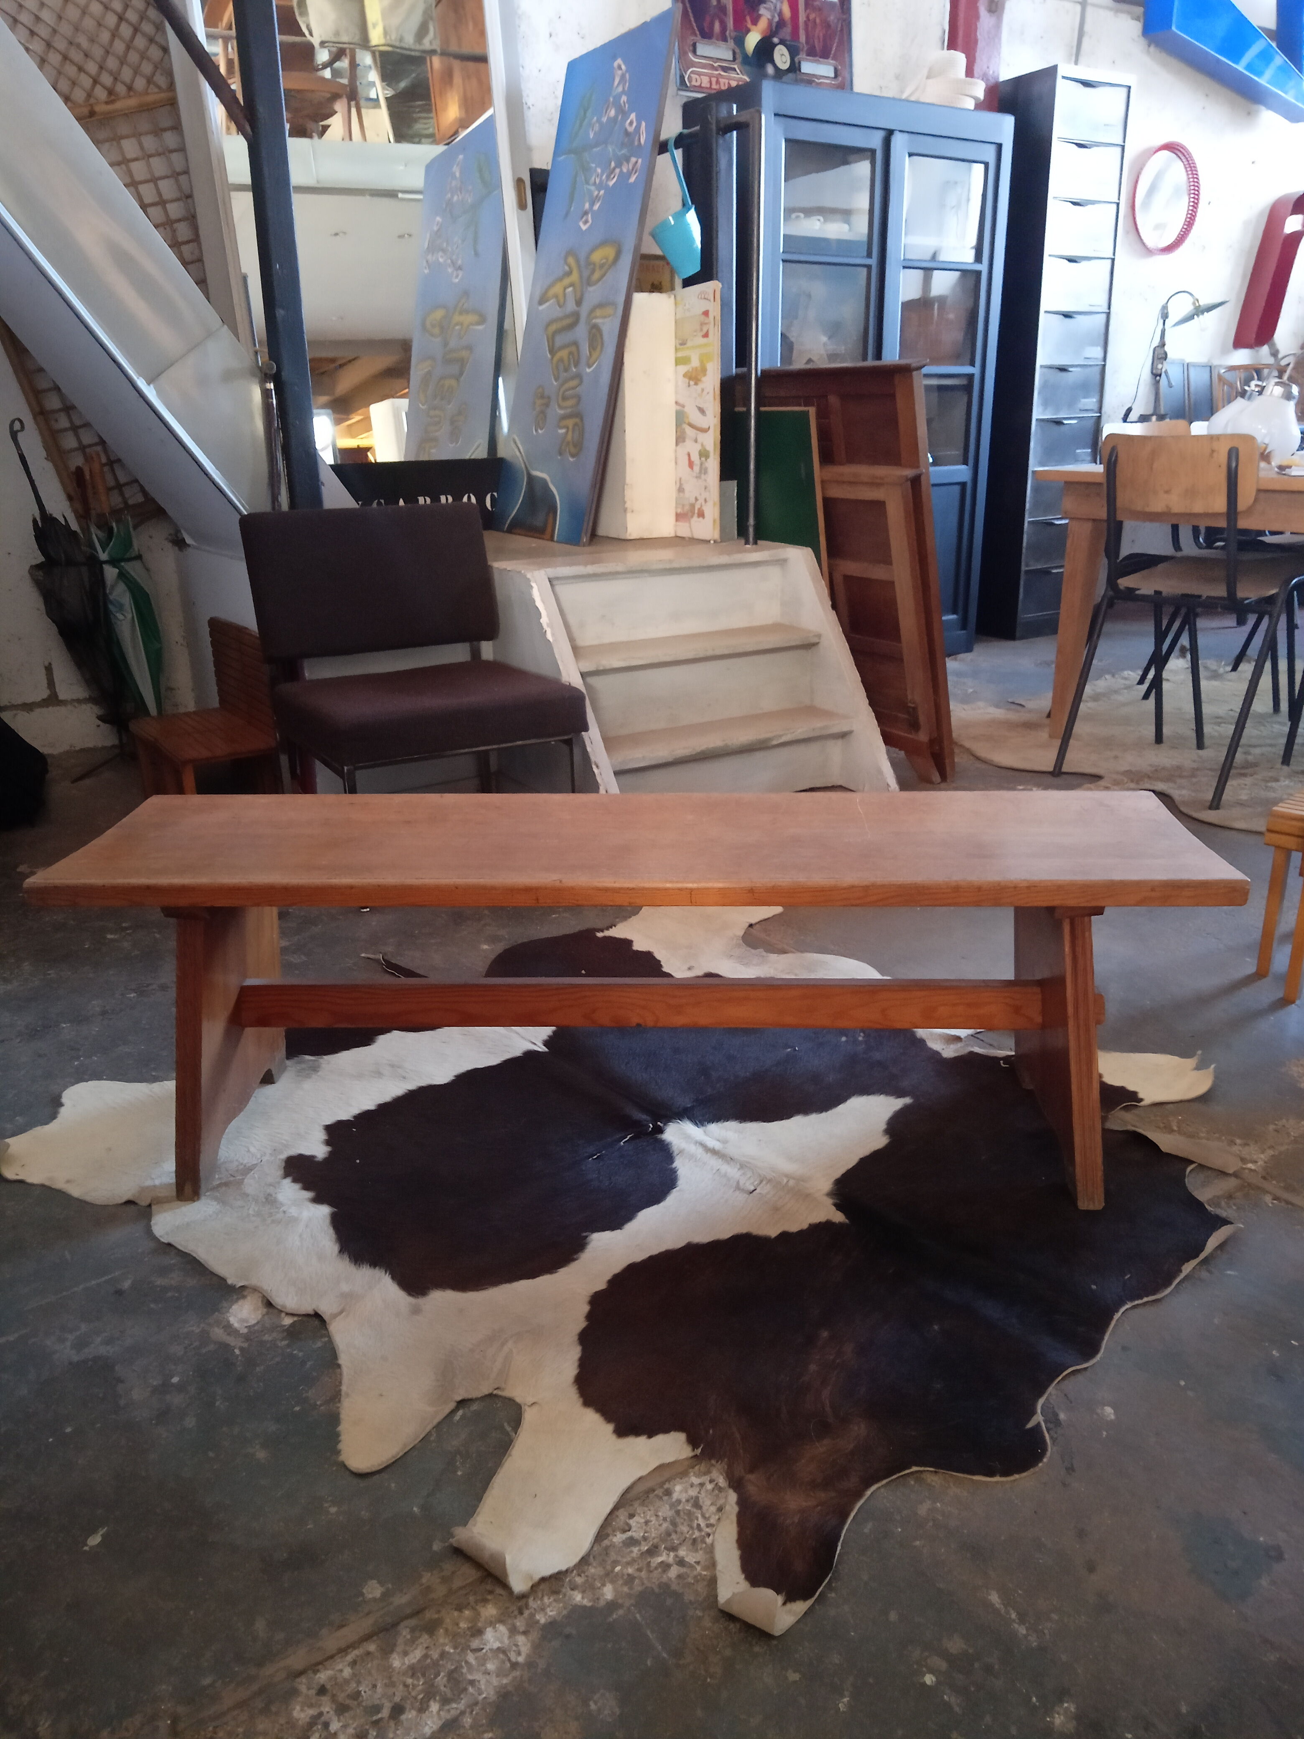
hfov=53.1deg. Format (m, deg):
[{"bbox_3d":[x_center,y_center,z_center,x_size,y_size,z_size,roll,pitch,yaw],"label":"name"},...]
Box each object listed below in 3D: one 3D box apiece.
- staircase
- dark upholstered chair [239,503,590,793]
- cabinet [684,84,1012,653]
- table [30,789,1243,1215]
[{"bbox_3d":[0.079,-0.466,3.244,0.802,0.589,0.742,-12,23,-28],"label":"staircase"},{"bbox_3d":[-0.518,-0.396,2.875,0.545,0.734,0.650,-11,23,-26],"label":"dark upholstered chair"},{"bbox_3d":[0.680,-1.644,4.612,1.100,1.823,0.394,-14,24,-32],"label":"cabinet"},{"bbox_3d":[-0.017,0.167,1.746,1.410,0.450,0.357,0,20,2],"label":"table"}]

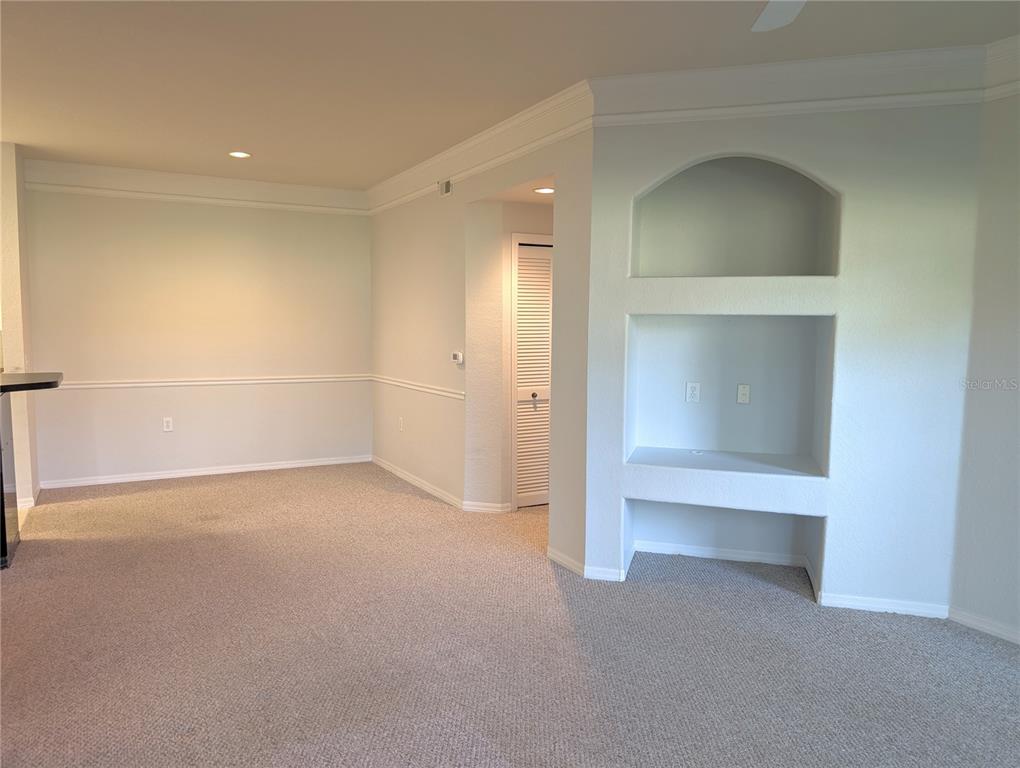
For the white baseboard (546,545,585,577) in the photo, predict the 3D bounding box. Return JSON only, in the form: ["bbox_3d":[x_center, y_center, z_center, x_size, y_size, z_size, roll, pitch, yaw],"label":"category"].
[{"bbox_3d":[0.337,1.050,4.190,0.020,0.070,0.395,-2,6,-29],"label":"white baseboard"}]

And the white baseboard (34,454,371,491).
[{"bbox_3d":[-2.684,0.811,6.640,2.888,0.072,0.020,-2,6,-29],"label":"white baseboard"}]

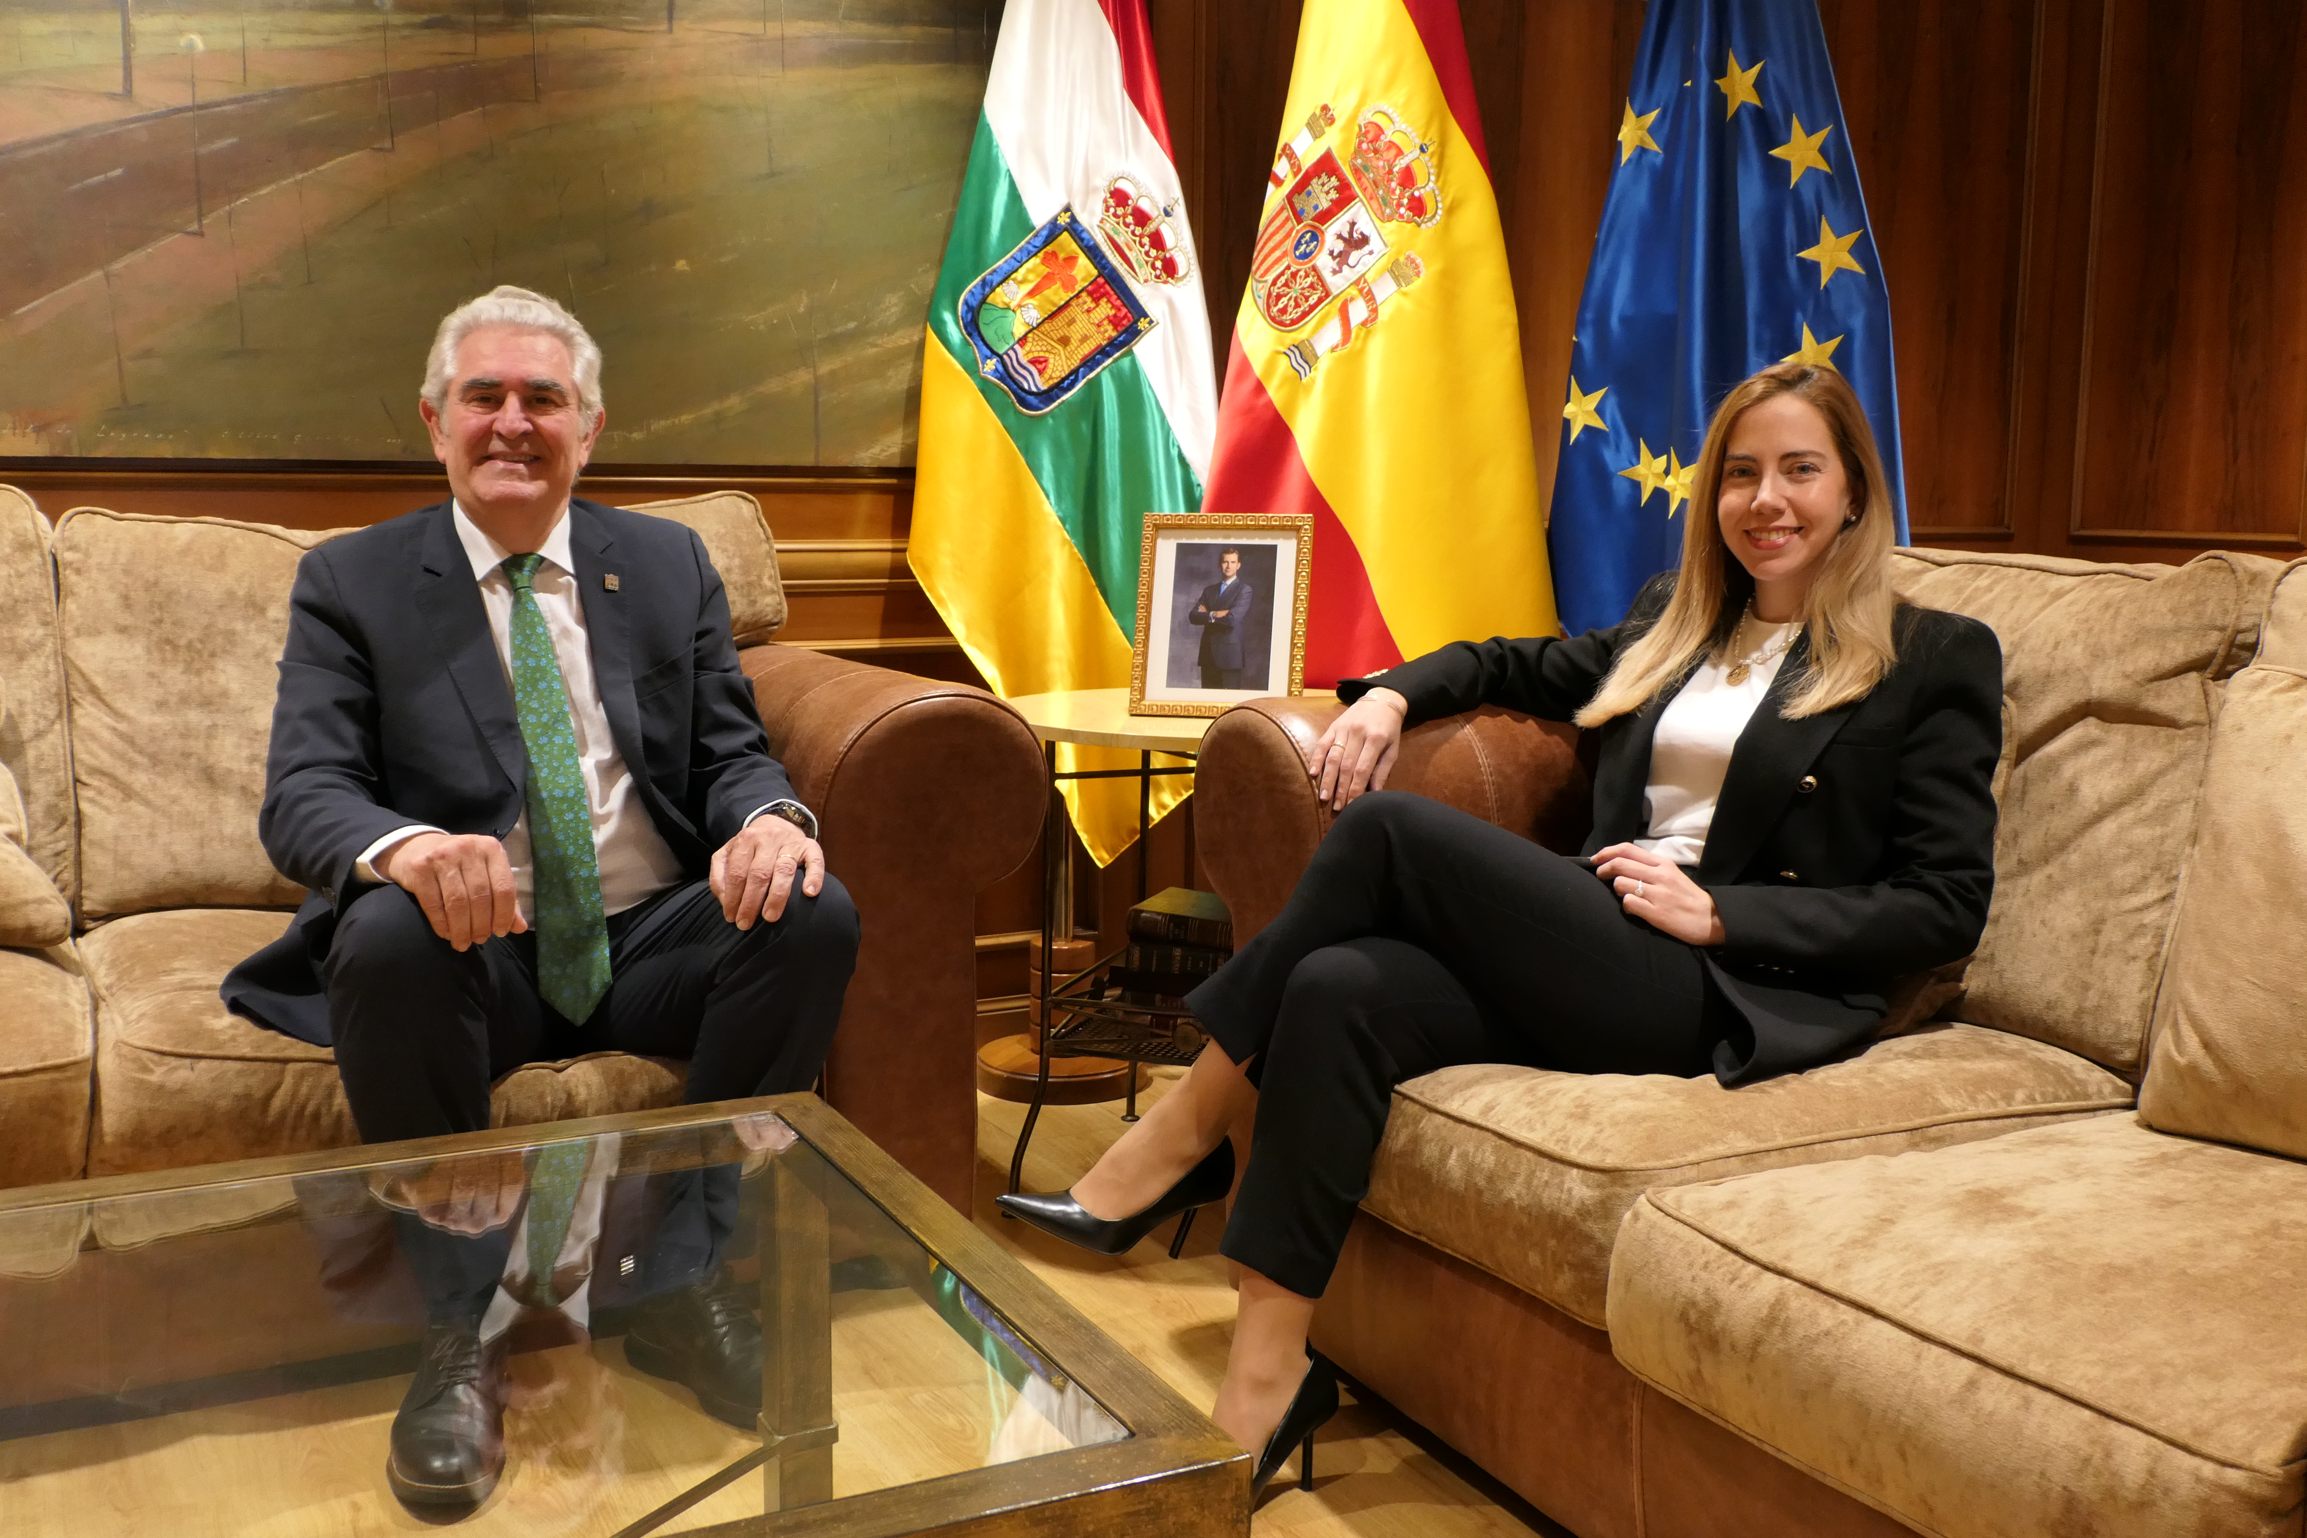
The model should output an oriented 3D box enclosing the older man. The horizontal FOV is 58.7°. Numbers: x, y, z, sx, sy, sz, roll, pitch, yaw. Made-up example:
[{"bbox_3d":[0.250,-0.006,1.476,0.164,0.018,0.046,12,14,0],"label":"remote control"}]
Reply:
[{"bbox_3d":[-0.700,0.060,2.271,0.640,1.210,0.870,-3,8,-25],"label":"older man"}]

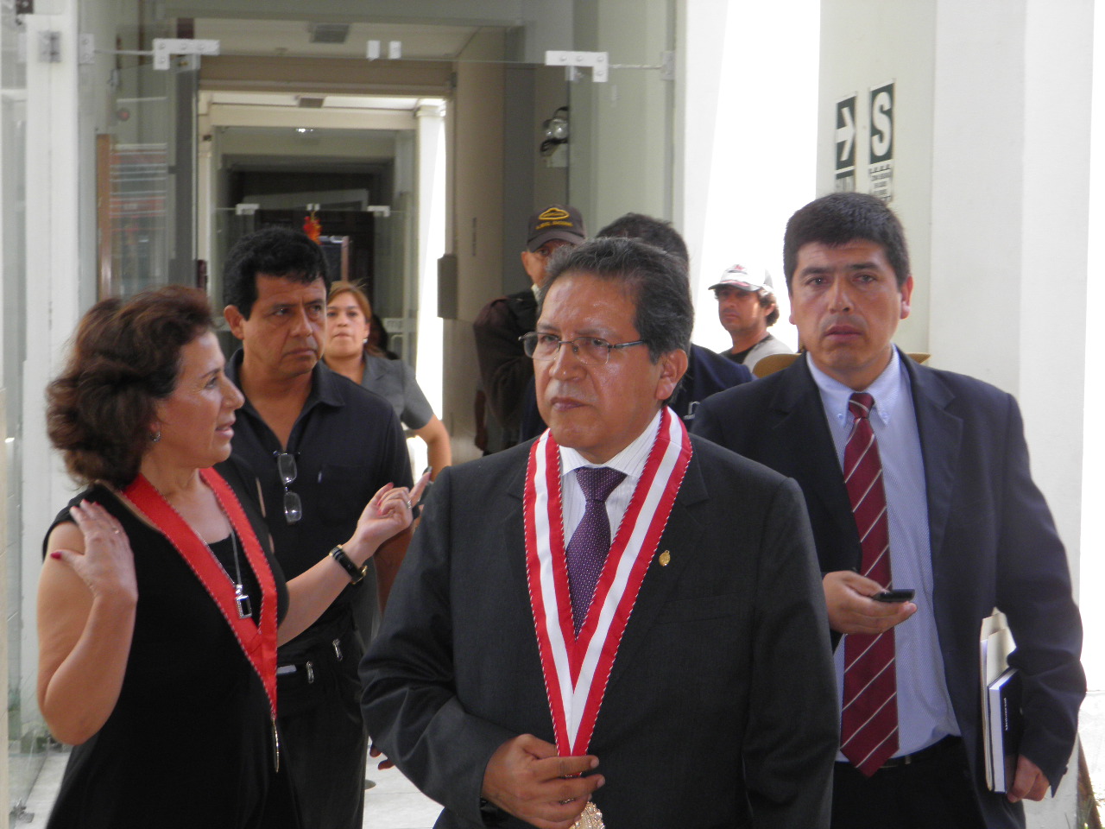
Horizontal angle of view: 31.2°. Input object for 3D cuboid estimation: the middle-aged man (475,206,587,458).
[{"bbox_3d":[0.005,0.285,5.750,0.530,1.780,0.370,0,4,-13],"label":"middle-aged man"}]

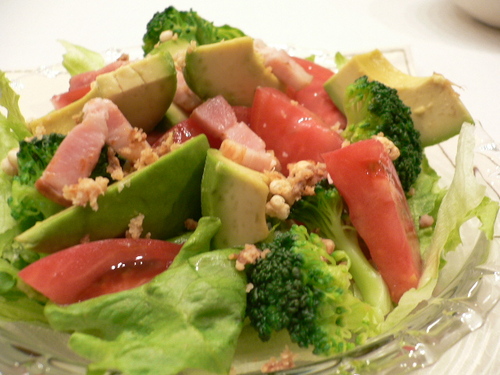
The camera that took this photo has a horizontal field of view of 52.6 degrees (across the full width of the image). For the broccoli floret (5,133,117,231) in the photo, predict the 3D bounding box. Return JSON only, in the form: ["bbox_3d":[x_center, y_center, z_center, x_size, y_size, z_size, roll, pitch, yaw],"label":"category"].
[{"bbox_3d":[-0.080,-0.002,0.216,0.042,0.040,0.040,-6,3,0],"label":"broccoli floret"}]

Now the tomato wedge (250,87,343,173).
[{"bbox_3d":[0.021,-0.024,0.228,0.053,0.031,0.029,36,48,19],"label":"tomato wedge"}]

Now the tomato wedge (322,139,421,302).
[{"bbox_3d":[0.046,0.012,0.193,0.027,0.028,0.058,-8,70,-10],"label":"tomato wedge"}]

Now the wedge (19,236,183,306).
[{"bbox_3d":[-0.053,0.030,0.188,0.060,0.023,0.026,-6,37,-3],"label":"wedge"}]

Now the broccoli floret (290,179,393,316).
[{"bbox_3d":[0.037,0.022,0.197,0.034,0.034,0.058,-26,67,-7],"label":"broccoli floret"}]

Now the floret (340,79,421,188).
[{"bbox_3d":[0.060,-0.024,0.230,0.034,0.044,0.036,-34,38,9],"label":"floret"}]

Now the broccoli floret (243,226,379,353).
[{"bbox_3d":[0.023,0.036,0.181,0.040,0.042,0.040,-9,35,-36],"label":"broccoli floret"}]

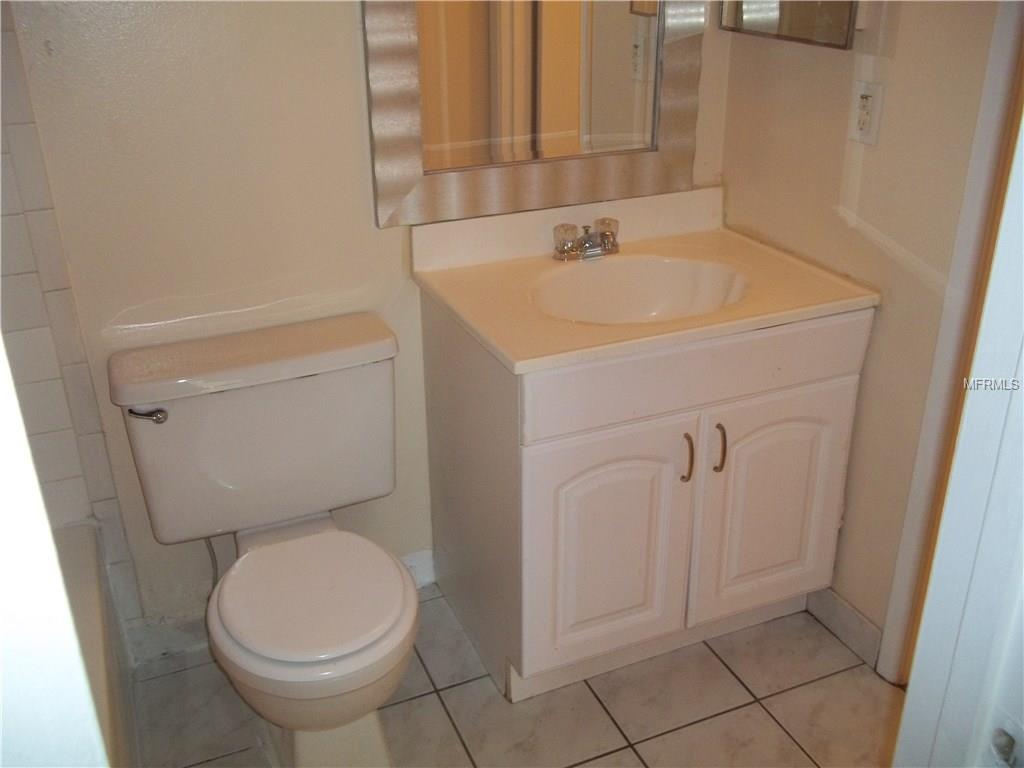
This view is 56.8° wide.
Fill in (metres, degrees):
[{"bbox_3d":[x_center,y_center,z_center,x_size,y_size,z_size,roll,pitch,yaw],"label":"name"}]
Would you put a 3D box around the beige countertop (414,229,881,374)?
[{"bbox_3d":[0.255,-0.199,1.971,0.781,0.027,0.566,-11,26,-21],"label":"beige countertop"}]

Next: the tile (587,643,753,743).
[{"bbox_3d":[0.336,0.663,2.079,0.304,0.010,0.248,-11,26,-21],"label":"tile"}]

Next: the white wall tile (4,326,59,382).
[{"bbox_3d":[-0.934,-0.051,1.819,0.107,0.108,0.010,-11,26,-21],"label":"white wall tile"}]

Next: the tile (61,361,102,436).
[{"bbox_3d":[-0.858,0.032,1.890,0.051,0.152,0.010,-11,26,-21],"label":"tile"}]

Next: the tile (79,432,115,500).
[{"bbox_3d":[-0.856,0.173,1.956,0.050,0.152,0.010,-11,26,-21],"label":"tile"}]

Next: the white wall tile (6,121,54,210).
[{"bbox_3d":[-0.865,-0.388,1.699,0.051,0.152,0.010,-11,26,-21],"label":"white wall tile"}]

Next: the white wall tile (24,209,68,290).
[{"bbox_3d":[-0.863,-0.248,1.763,0.051,0.152,0.010,-11,26,-21],"label":"white wall tile"}]

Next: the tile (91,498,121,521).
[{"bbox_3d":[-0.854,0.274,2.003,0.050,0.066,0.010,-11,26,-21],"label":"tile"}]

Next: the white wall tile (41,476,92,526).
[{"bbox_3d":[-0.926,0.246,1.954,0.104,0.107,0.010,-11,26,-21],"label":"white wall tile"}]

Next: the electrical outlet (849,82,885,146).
[{"bbox_3d":[0.680,-0.522,1.827,0.010,0.115,0.074,-11,26,-21],"label":"electrical outlet"}]

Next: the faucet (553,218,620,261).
[{"bbox_3d":[0.179,-0.321,2.113,0.155,0.076,0.105,-11,26,-21],"label":"faucet"}]

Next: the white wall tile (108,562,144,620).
[{"bbox_3d":[-0.851,0.454,2.085,0.050,0.152,0.010,-11,26,-21],"label":"white wall tile"}]

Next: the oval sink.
[{"bbox_3d":[0.264,-0.140,1.969,0.467,0.134,0.377,-11,26,-21],"label":"oval sink"}]

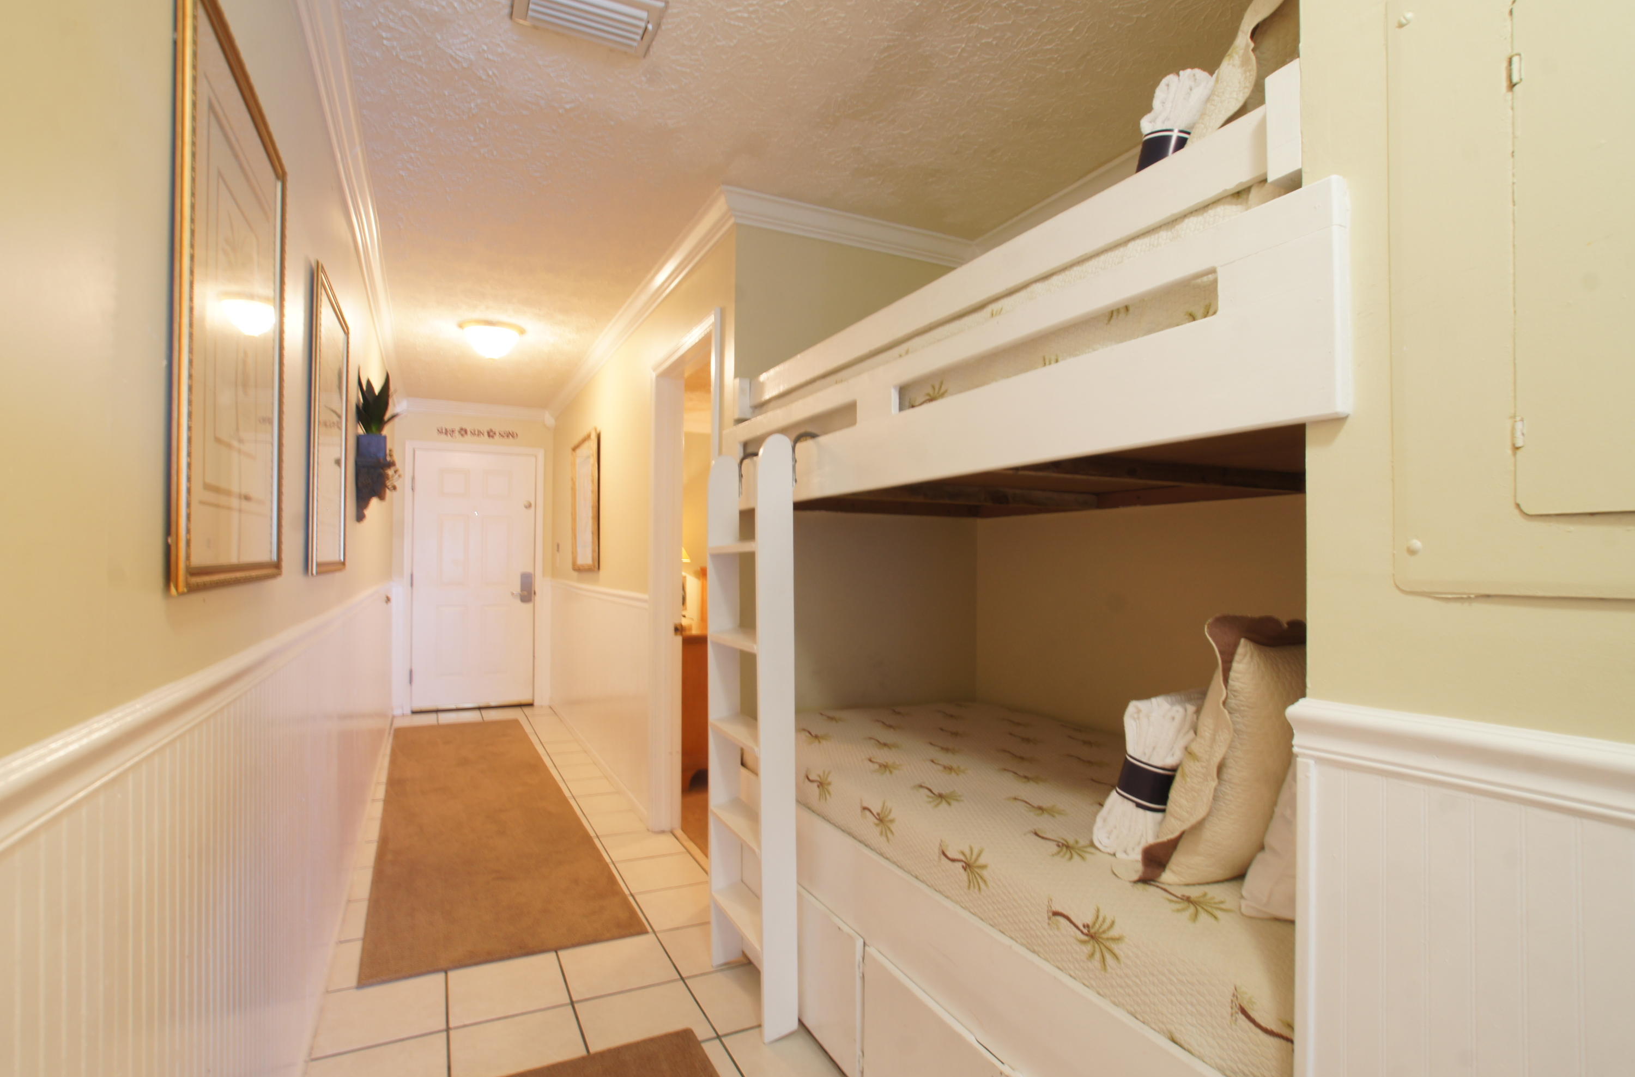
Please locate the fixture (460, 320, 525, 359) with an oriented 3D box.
[{"bbox_3d":[-1.758,-1.052,3.920,0.325,0.170,0.325,1,-2,-28],"label":"fixture"}]

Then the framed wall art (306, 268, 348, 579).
[{"bbox_3d":[-1.258,-0.265,1.869,0.035,0.695,0.650,1,-2,-28],"label":"framed wall art"}]

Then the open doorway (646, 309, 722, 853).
[{"bbox_3d":[-0.496,0.252,2.958,0.140,2.095,0.888,1,-2,-28],"label":"open doorway"}]

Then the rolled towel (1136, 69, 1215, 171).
[{"bbox_3d":[0.617,-0.651,1.303,0.130,0.320,0.135,-3,18,-44],"label":"rolled towel"}]

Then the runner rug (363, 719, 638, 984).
[{"bbox_3d":[-1.774,1.315,3.760,0.810,0.010,3.567,1,-2,-29],"label":"runner rug"}]

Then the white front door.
[{"bbox_3d":[-2.769,0.337,5.884,0.905,2.060,0.045,1,-2,-28],"label":"white front door"}]

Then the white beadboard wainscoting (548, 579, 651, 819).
[{"bbox_3d":[-1.484,0.827,4.677,0.030,1.043,3.070,1,-2,-28],"label":"white beadboard wainscoting"}]

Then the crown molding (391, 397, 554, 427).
[{"bbox_3d":[-2.734,-1.039,5.883,1.138,0.085,0.085,1,-2,-28],"label":"crown molding"}]

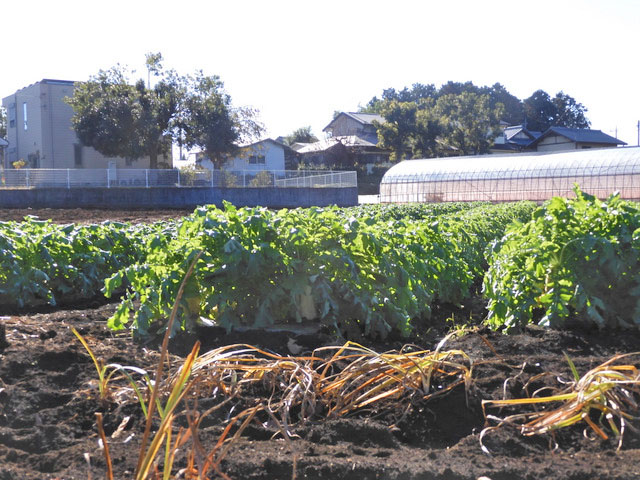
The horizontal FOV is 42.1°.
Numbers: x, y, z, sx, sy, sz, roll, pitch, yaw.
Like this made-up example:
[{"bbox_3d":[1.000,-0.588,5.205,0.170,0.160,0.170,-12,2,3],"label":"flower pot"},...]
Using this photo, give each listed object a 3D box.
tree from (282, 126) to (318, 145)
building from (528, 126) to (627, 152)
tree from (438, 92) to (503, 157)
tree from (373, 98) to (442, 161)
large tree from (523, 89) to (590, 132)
[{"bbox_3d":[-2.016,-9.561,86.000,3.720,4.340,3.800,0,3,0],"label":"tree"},{"bbox_3d":[20.400,-6.731,65.500,6.400,4.410,4.900,-3,4,-36],"label":"building"},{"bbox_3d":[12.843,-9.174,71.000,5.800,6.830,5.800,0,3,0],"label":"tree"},{"bbox_3d":[7.552,-8.747,71.000,5.800,6.660,5.800,0,3,0],"label":"tree"},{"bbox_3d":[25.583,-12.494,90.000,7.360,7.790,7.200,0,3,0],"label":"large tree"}]

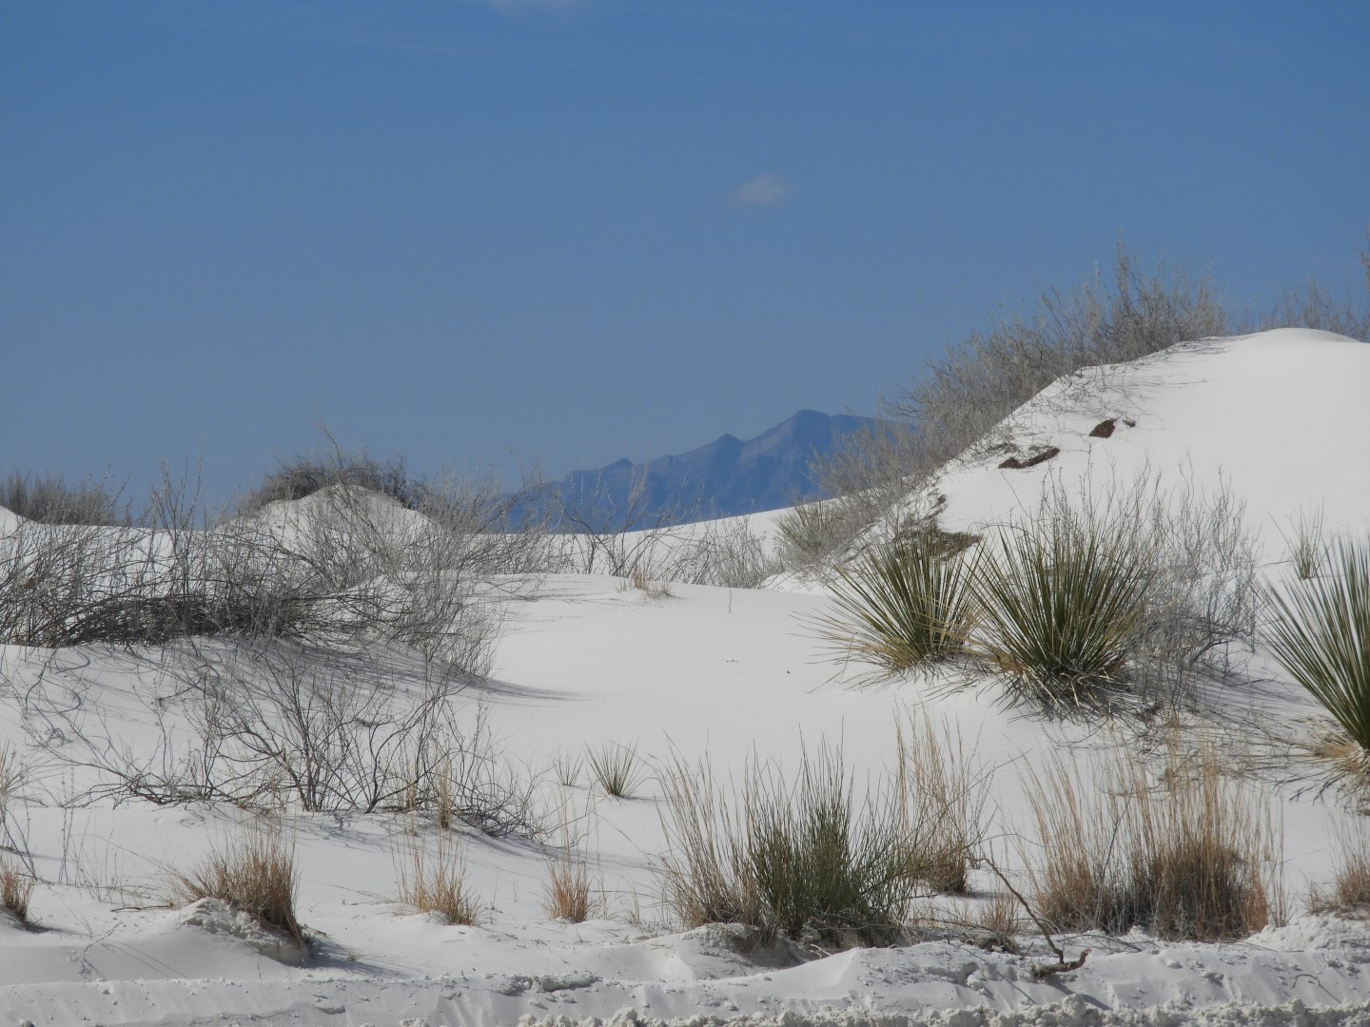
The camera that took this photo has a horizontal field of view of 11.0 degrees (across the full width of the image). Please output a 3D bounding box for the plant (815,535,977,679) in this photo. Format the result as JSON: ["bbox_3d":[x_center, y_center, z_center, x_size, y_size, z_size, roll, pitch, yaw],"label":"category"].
[{"bbox_3d":[1.286,0.552,43.000,0.969,0.865,0.950,0,0,0],"label":"plant"}]

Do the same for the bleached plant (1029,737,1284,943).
[{"bbox_3d":[1.847,1.285,28.000,0.977,0.775,0.650,0,0,0],"label":"bleached plant"}]

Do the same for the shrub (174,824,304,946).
[{"bbox_3d":[-1.721,1.434,27.500,0.502,0.469,0.450,0,0,0],"label":"shrub"}]

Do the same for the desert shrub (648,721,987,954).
[{"bbox_3d":[0.532,1.275,28.000,1.253,0.845,0.900,0,0,0],"label":"desert shrub"}]

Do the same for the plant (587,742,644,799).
[{"bbox_3d":[-0.342,1.262,35.000,0.273,0.270,0.279,0,0,0],"label":"plant"}]

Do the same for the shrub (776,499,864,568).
[{"bbox_3d":[1.178,0.172,62.000,0.749,0.578,0.750,0,0,0],"label":"shrub"}]

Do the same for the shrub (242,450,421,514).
[{"bbox_3d":[-4.233,-0.383,85.000,2.178,0.756,1.600,0,0,0],"label":"shrub"}]

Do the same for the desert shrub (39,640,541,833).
[{"bbox_3d":[-1.885,1.065,34.000,2.348,0.892,1.500,0,0,0],"label":"desert shrub"}]

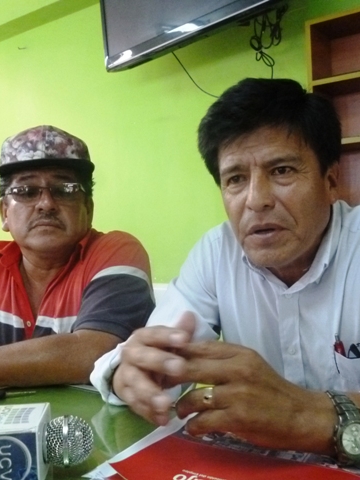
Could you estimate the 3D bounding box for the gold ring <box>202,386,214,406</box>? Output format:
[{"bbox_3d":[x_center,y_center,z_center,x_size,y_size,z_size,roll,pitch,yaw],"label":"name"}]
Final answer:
[{"bbox_3d":[0.029,0.161,0.530,0.008,0.022,0.022,4,-12,-10],"label":"gold ring"}]

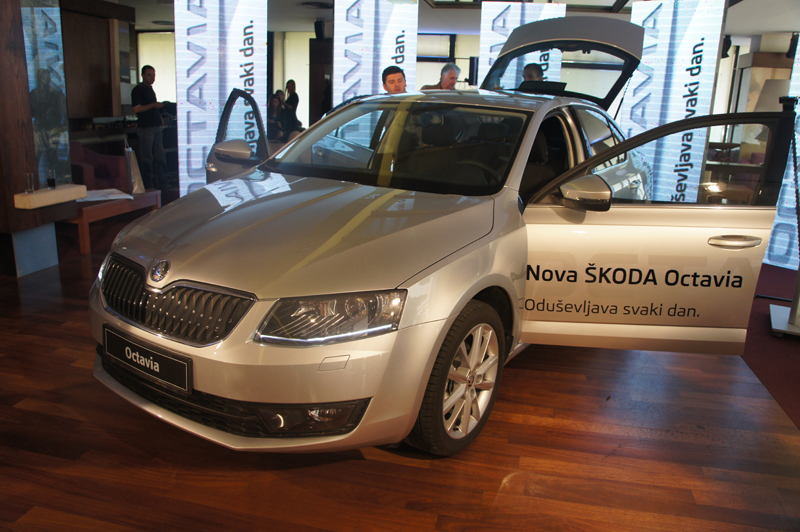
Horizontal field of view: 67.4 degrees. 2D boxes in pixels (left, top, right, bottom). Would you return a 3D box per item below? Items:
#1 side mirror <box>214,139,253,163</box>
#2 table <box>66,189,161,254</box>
[{"bbox_3d":[-1.020,-0.701,3.664,0.230,0.150,0.170,-6,17,-32],"label":"side mirror"},{"bbox_3d":[-2.919,-0.466,5.737,0.660,0.390,1.380,4,14,4],"label":"table"}]

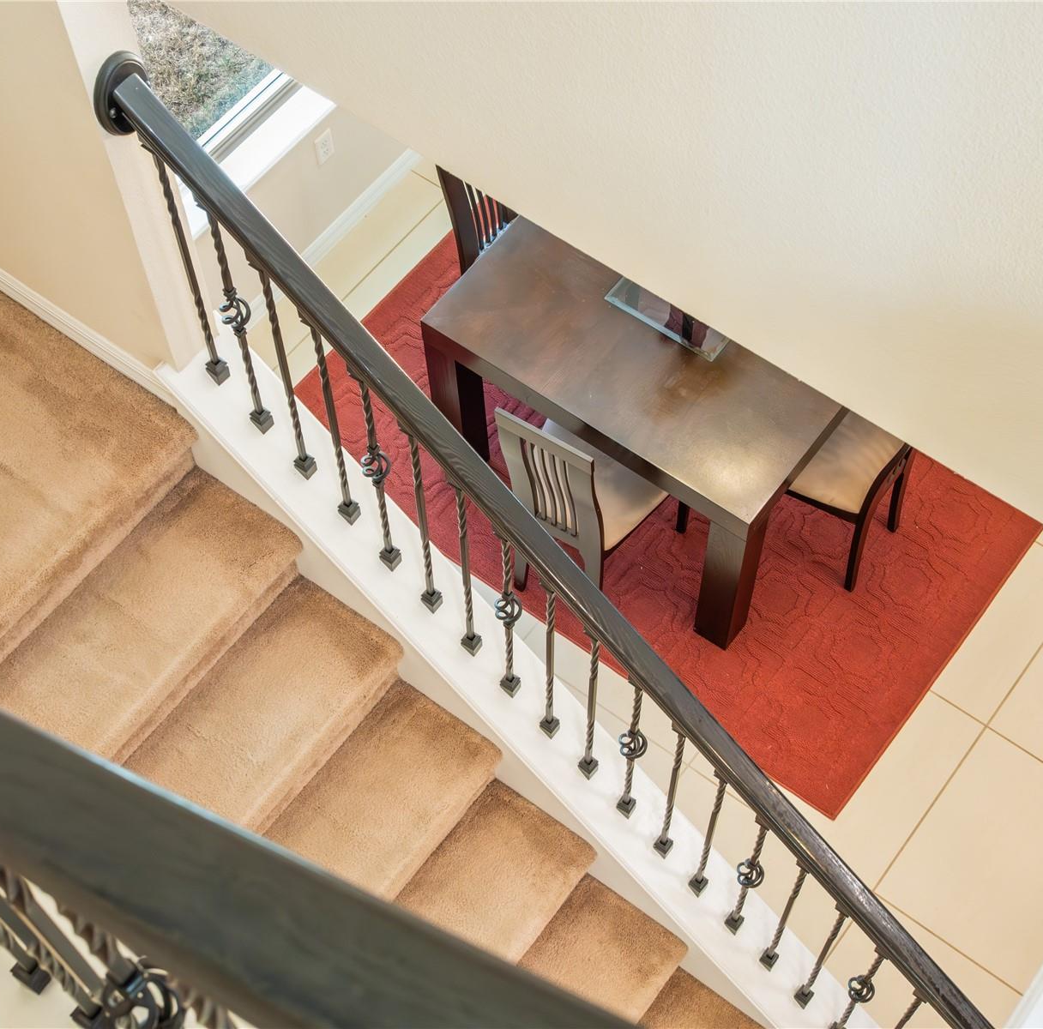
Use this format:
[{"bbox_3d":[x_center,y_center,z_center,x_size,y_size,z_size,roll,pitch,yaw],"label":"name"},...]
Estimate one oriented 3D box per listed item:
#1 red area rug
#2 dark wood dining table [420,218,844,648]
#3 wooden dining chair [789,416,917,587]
[{"bbox_3d":[0.488,-0.249,5.704,2.154,0.012,1.550,33,66,18],"label":"red area rug"},{"bbox_3d":[0.491,-0.448,5.386,1.086,0.742,1.090,33,66,18],"label":"dark wood dining table"},{"bbox_3d":[0.874,-0.224,5.106,0.520,0.990,0.430,31,65,17],"label":"wooden dining chair"}]

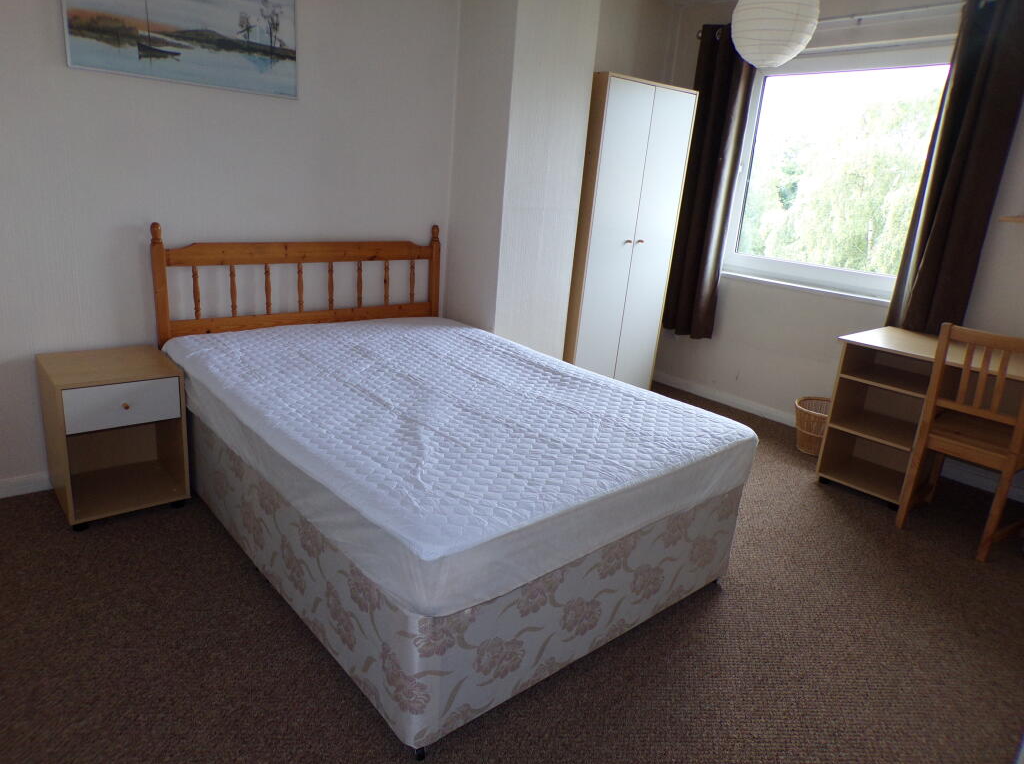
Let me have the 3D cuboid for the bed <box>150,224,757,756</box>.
[{"bbox_3d":[-0.307,0.053,2.649,1.380,1.050,1.980,-10,22,-40],"label":"bed"}]

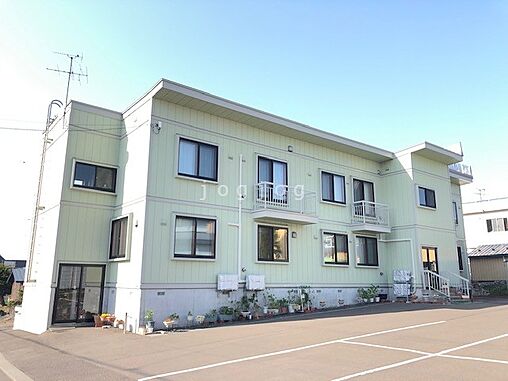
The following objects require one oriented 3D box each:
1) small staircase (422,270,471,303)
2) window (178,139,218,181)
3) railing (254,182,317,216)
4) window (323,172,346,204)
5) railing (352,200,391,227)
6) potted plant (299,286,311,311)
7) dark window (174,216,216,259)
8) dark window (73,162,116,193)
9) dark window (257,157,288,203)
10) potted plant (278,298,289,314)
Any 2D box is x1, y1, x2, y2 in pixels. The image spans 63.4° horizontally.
[{"bbox_3d":[9.378,4.609,19.941,2.000,1.420,1.400,10,-15,-37],"label":"small staircase"},{"bbox_3d":[-2.042,-1.125,15.403,1.676,1.400,0.120,10,-15,-37],"label":"window"},{"bbox_3d":[1.357,0.447,17.089,2.712,1.061,0.734,9,-15,-35],"label":"railing"},{"bbox_3d":[3.862,-0.101,19.770,1.680,1.400,0.100,10,-15,-37],"label":"window"},{"bbox_3d":[5.897,1.276,20.610,2.150,1.140,0.740,10,-15,-37],"label":"railing"},{"bbox_3d":[2.049,4.383,16.675,0.453,0.945,0.430,0,-12,0],"label":"potted plant"},{"bbox_3d":[-2.019,1.674,14.440,1.612,1.406,0.100,10,-15,-36],"label":"dark window"},{"bbox_3d":[-5.994,-0.482,15.636,1.570,0.938,0.120,10,-15,-37],"label":"dark window"},{"bbox_3d":[0.831,-0.421,17.320,1.620,1.840,0.120,9,-15,-35],"label":"dark window"},{"bbox_3d":[1.182,4.598,16.320,0.360,0.560,0.350,10,-15,-37],"label":"potted plant"}]

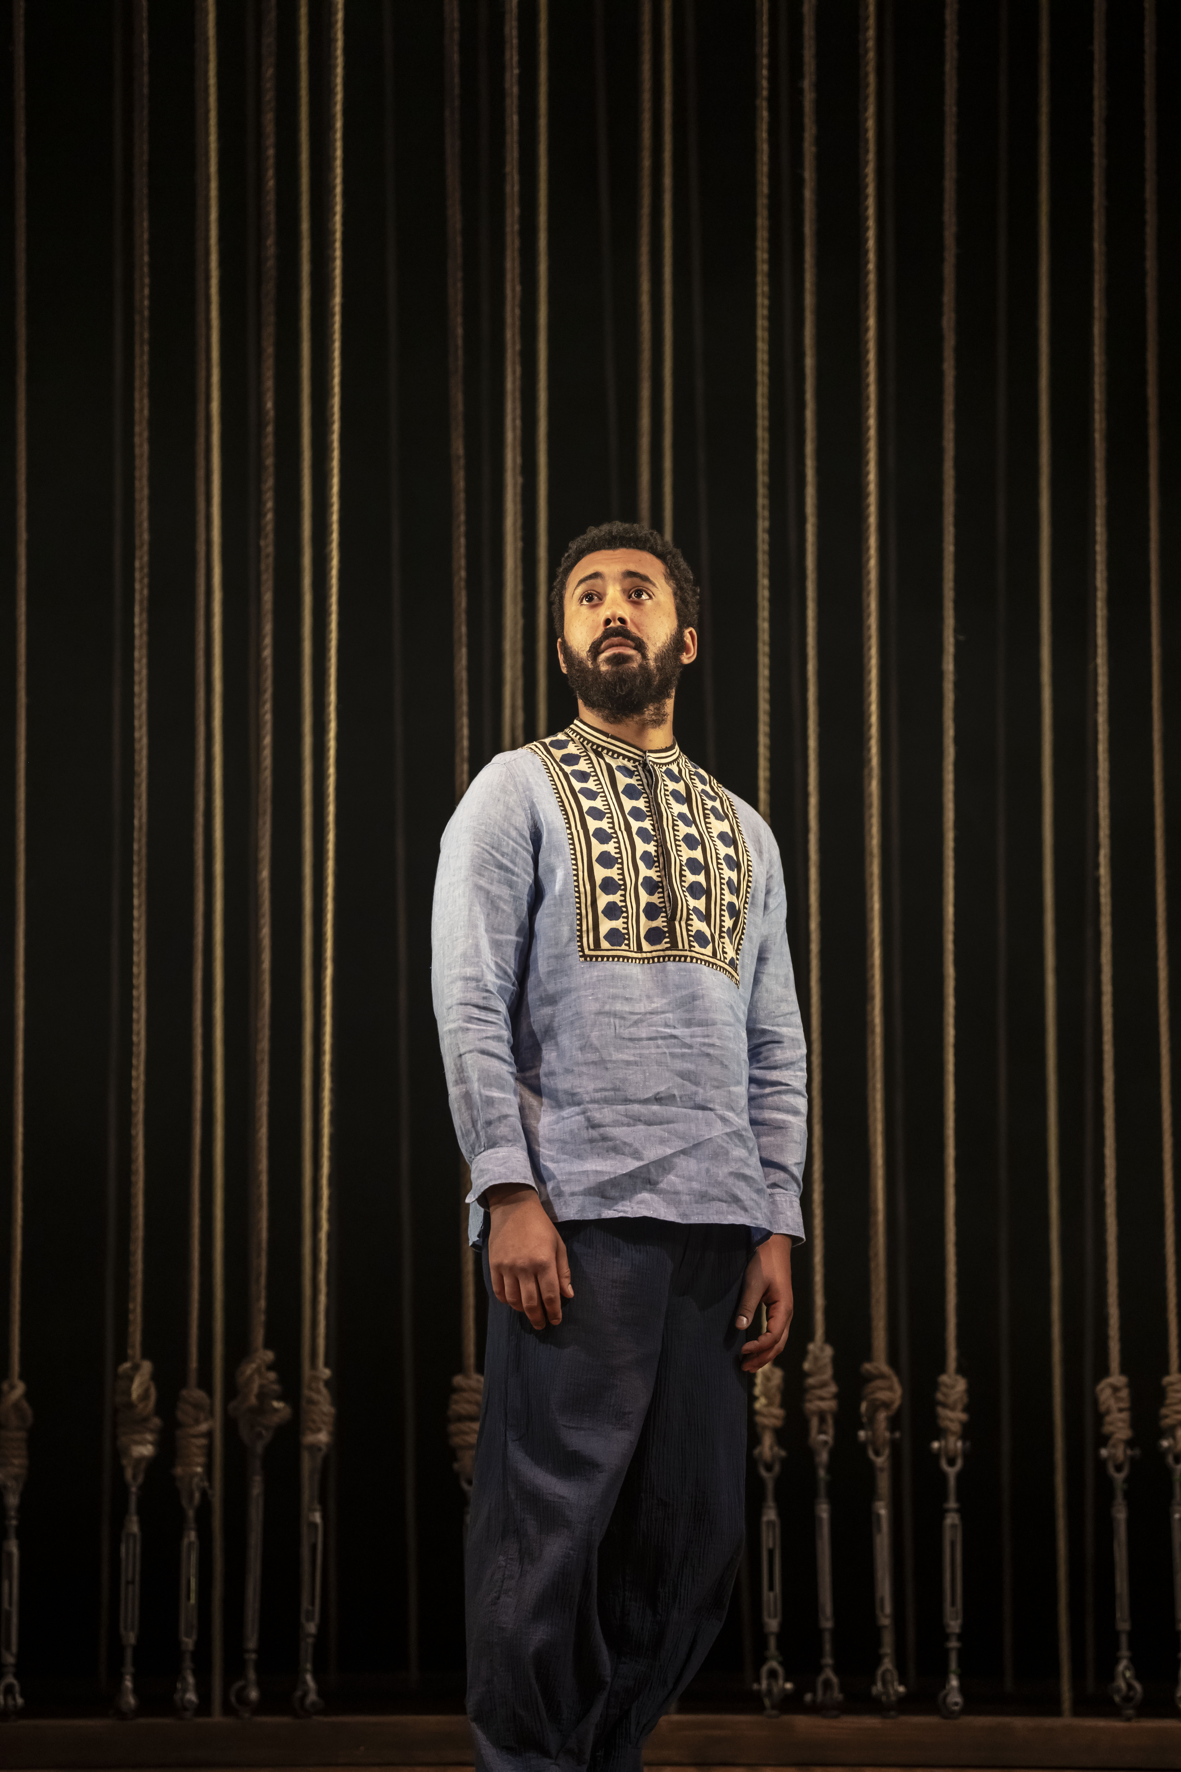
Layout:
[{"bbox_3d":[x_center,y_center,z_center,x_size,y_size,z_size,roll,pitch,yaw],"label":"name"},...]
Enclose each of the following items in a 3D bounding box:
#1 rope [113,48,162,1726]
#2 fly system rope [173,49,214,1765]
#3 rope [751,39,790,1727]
[{"bbox_3d":[-0.756,-0.068,8.245,0.068,2.859,0.060,0,-6,0],"label":"rope"},{"bbox_3d":[-0.654,-0.068,8.245,0.062,2.859,0.060,0,-6,0],"label":"fly system rope"},{"bbox_3d":[0.295,-0.069,8.244,0.062,2.857,0.060,0,-6,0],"label":"rope"}]

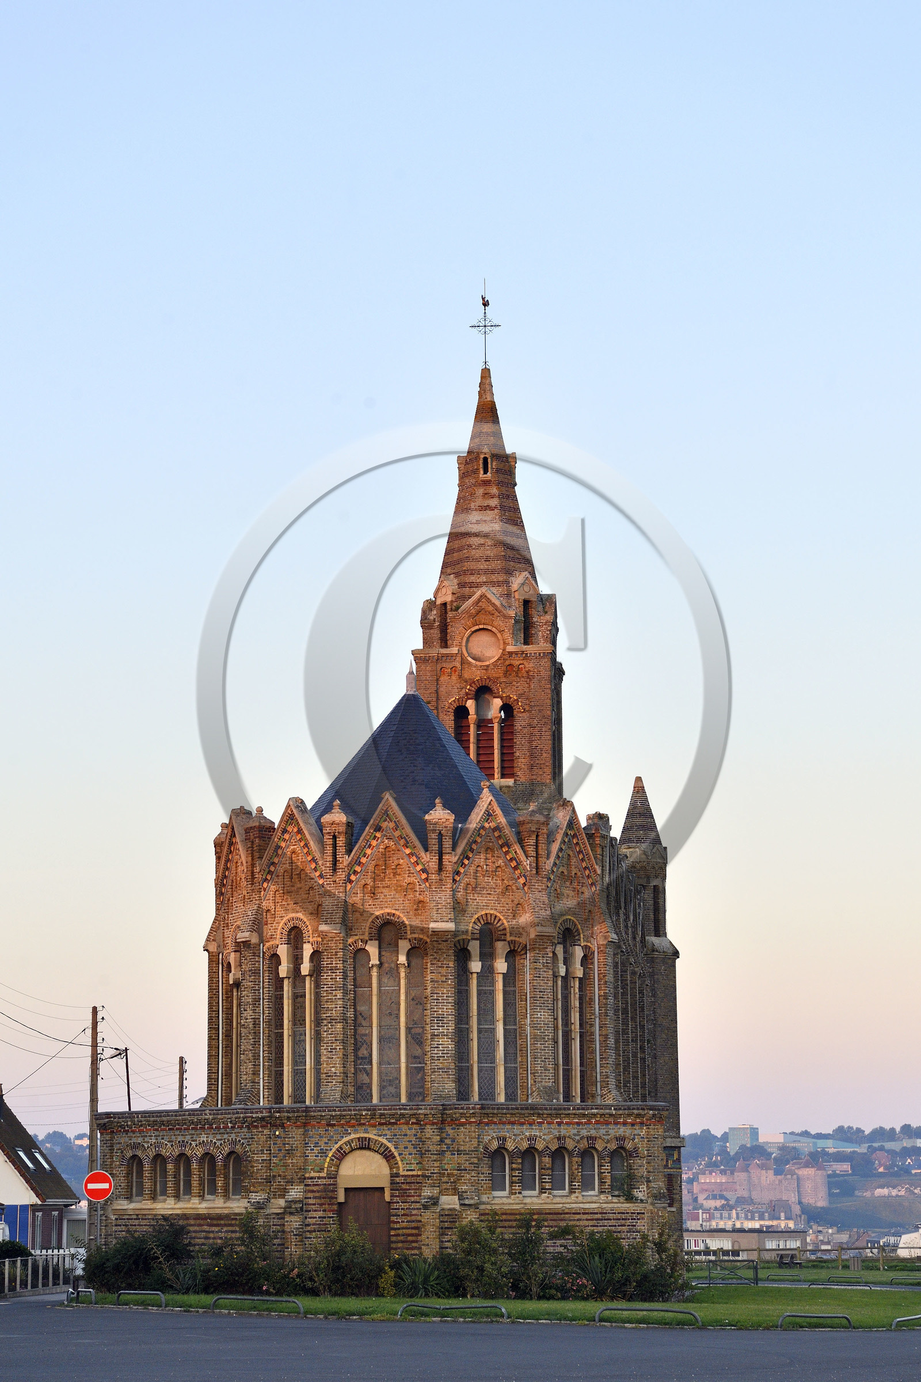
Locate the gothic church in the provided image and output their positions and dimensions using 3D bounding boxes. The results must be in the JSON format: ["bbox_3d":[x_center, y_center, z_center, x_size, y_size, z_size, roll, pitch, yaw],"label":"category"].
[{"bbox_3d":[-0.347,1.504,76.723,13.560,30.105,30.832,-2,-11,7],"label":"gothic church"}]

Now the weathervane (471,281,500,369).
[{"bbox_3d":[0.823,-12.159,89.000,1.002,3.032,0.350,-1,-11,4],"label":"weathervane"}]

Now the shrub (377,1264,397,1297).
[{"bbox_3d":[-1.550,12.440,56.700,0.410,0.690,0.450,-1,-11,0],"label":"shrub"}]

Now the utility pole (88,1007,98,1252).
[{"bbox_3d":[-9.622,11.874,70.309,0.250,7.250,0.250,-1,-11,0],"label":"utility pole"}]

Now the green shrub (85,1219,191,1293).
[{"bbox_3d":[-7.211,12.621,60.000,2.364,1.605,1.900,-1,-11,0],"label":"green shrub"}]

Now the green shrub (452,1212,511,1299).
[{"bbox_3d":[0.459,12.000,57.100,1.285,1.819,1.200,-1,-11,0],"label":"green shrub"}]

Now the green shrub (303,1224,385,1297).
[{"bbox_3d":[-2.475,12.082,57.000,1.741,1.524,1.500,-1,-11,0],"label":"green shrub"}]

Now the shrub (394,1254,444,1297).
[{"bbox_3d":[-0.882,12.402,57.000,1.077,0.895,1.000,-1,-11,0],"label":"shrub"}]

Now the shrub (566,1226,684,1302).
[{"bbox_3d":[3.688,12.835,59.947,2.550,1.720,1.900,-1,-11,0],"label":"shrub"}]

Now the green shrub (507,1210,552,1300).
[{"bbox_3d":[1.463,12.053,57.300,0.944,1.803,0.950,-1,-11,0],"label":"green shrub"}]

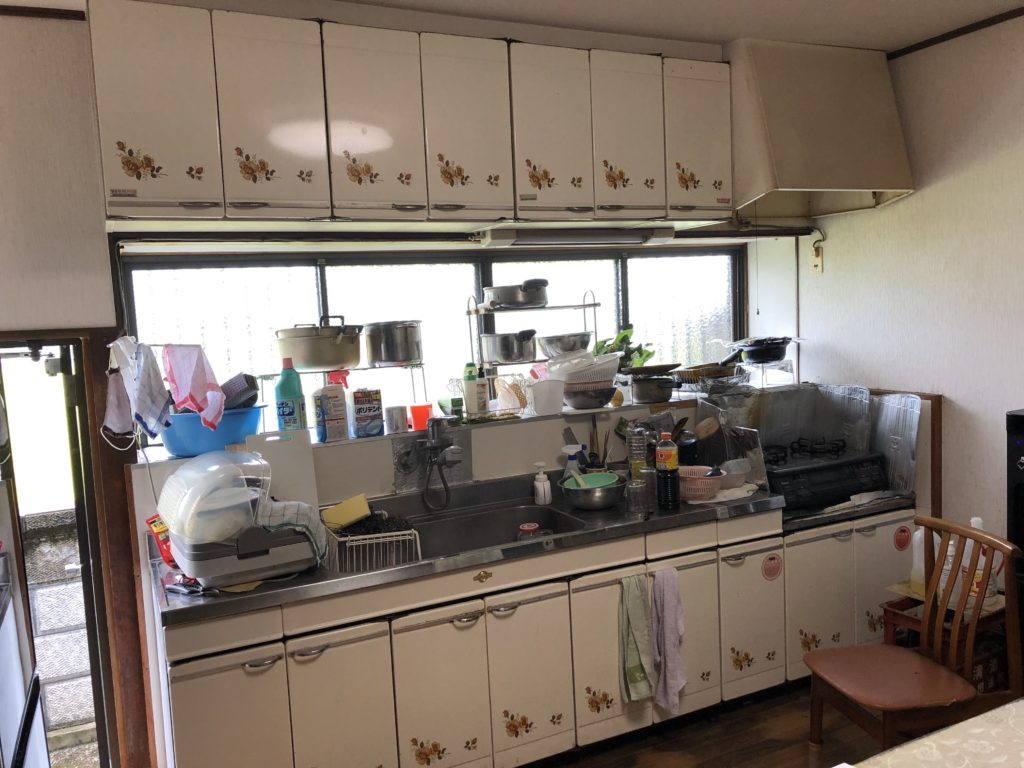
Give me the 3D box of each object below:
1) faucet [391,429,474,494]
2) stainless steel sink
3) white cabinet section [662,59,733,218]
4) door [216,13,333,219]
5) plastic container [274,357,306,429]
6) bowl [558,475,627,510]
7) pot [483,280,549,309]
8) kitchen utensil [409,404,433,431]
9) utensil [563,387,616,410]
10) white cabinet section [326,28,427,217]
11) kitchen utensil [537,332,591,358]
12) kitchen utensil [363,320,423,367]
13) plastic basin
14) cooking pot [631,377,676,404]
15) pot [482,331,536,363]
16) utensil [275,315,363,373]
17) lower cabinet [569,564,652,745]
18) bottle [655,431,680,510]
[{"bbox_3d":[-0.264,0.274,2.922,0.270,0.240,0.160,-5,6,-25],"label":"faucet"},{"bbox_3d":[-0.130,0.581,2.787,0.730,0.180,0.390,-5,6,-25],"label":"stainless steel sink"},{"bbox_3d":[0.672,-0.878,2.998,0.298,0.559,0.022,-5,6,-25],"label":"white cabinet section"},{"bbox_3d":[-0.681,-0.756,2.365,0.297,0.561,0.030,-5,6,-25],"label":"door"},{"bbox_3d":[-0.753,0.061,2.819,0.092,0.282,0.068,-2,6,10],"label":"plastic container"},{"bbox_3d":[0.295,0.395,3.010,0.253,0.092,0.253,-2,6,0],"label":"bowl"},{"bbox_3d":[0.044,-0.346,3.159,0.243,0.103,0.385,-5,6,-25],"label":"pot"},{"bbox_3d":[-0.334,0.119,3.007,0.076,0.094,0.076,-3,5,0],"label":"kitchen utensil"},{"bbox_3d":[0.293,0.050,3.217,0.210,0.082,0.210,-3,6,0],"label":"utensil"},{"bbox_3d":[-0.411,-0.780,2.493,0.297,0.561,0.030,-5,6,-25],"label":"white cabinet section"},{"bbox_3d":[0.214,-0.149,3.275,0.215,0.092,0.215,-3,6,0],"label":"kitchen utensil"},{"bbox_3d":[-0.437,-0.148,3.066,0.205,0.160,0.205,-3,5,0],"label":"kitchen utensil"},{"bbox_3d":[-0.981,0.149,2.745,0.345,0.147,0.345,-5,6,-25],"label":"plastic basin"},{"bbox_3d":[0.598,0.023,3.535,0.170,0.102,0.170,-3,5,0],"label":"cooking pot"},{"bbox_3d":[0.011,-0.138,3.111,0.207,0.135,0.325,-5,6,-25],"label":"pot"},{"bbox_3d":[-0.687,-0.145,2.958,0.290,0.190,0.290,-5,6,-25],"label":"utensil"},{"bbox_3d":[0.332,0.898,2.758,0.298,0.557,0.022,-5,6,-25],"label":"lower cabinet"},{"bbox_3d":[0.553,0.304,2.925,0.080,0.268,0.080,-2,6,0],"label":"bottle"}]

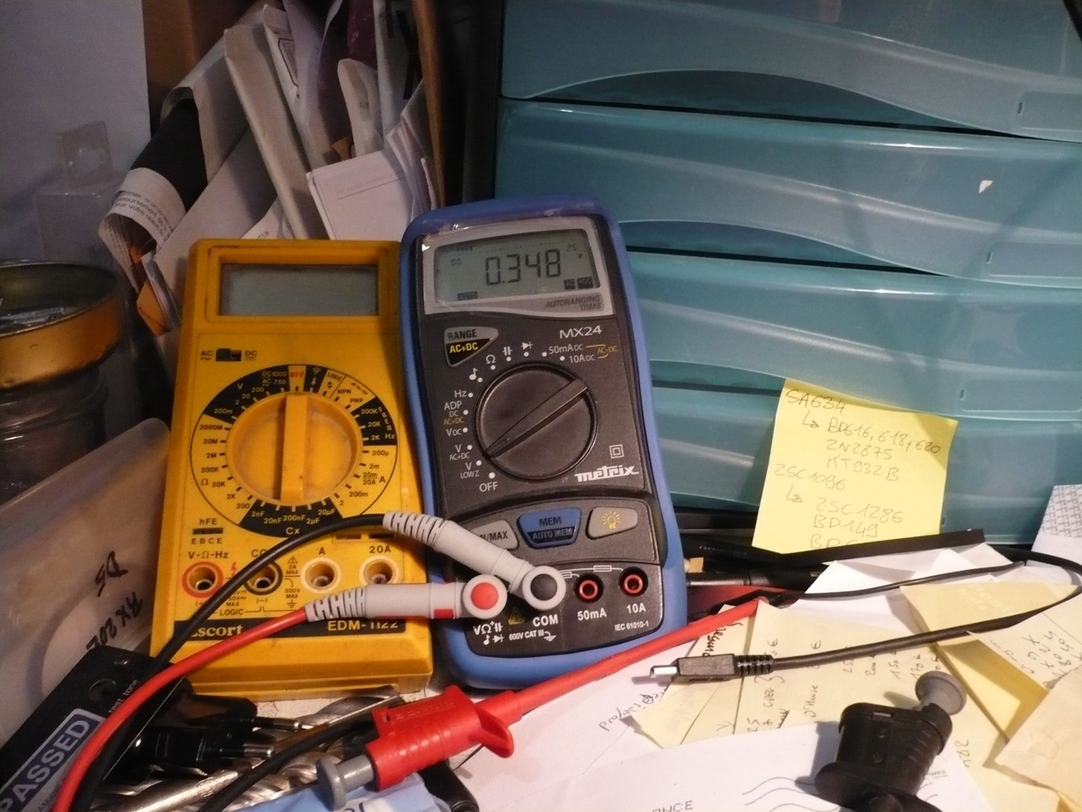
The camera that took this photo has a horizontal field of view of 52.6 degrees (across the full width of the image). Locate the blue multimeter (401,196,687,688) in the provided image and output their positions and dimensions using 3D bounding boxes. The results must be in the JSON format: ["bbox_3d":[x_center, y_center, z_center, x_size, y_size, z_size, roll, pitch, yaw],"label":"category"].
[{"bbox_3d":[-0.001,0.011,0.395,0.087,0.173,0.040,-7,-14,-3],"label":"blue multimeter"}]

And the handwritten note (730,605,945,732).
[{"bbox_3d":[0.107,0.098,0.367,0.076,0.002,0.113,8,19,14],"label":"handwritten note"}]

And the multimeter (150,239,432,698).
[{"bbox_3d":[-0.090,0.015,0.405,0.090,0.037,0.183,0,56,-10],"label":"multimeter"}]

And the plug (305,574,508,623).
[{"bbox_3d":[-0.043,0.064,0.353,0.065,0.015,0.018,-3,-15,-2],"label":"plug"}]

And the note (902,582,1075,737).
[{"bbox_3d":[0.186,0.090,0.391,0.076,0.003,0.110,2,18,-5],"label":"note"}]

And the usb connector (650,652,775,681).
[{"bbox_3d":[0.059,0.089,0.373,0.043,0.007,0.011,-1,19,-12],"label":"usb connector"}]

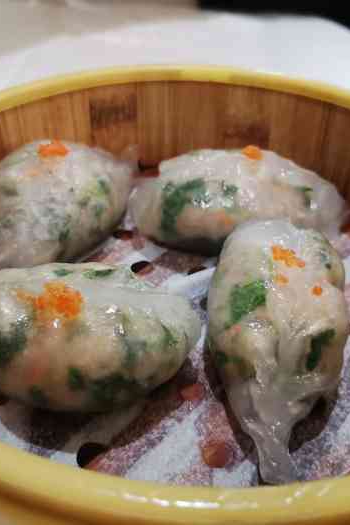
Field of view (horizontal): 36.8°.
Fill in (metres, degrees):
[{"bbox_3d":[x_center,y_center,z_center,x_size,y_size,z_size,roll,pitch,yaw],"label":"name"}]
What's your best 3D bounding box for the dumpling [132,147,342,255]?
[{"bbox_3d":[0.020,-0.020,0.166,0.068,0.028,0.035,4,40,3],"label":"dumpling"}]

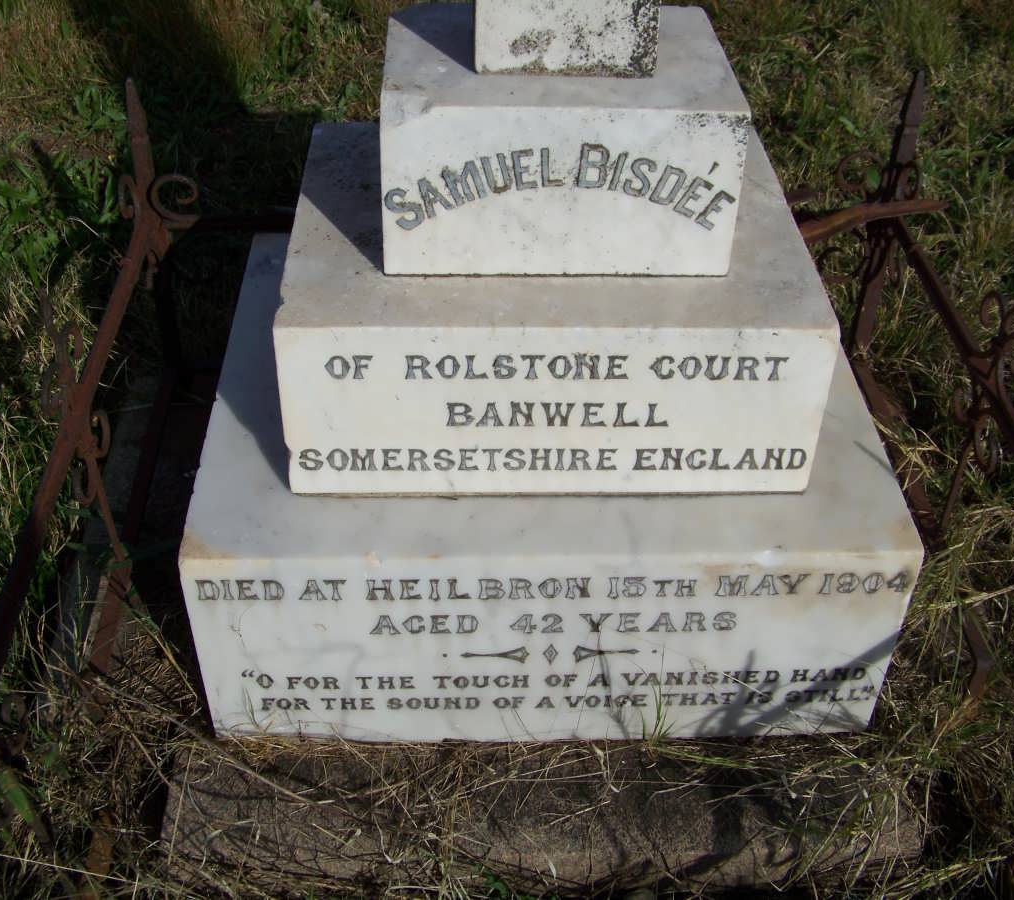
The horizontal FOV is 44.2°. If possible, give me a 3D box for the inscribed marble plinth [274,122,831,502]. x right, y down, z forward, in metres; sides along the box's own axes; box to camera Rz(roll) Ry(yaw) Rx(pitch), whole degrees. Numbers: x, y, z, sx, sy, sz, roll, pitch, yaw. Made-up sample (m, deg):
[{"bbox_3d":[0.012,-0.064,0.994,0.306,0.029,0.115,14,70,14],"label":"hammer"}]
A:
[{"bbox_3d":[0.039,-0.178,1.423,0.541,0.207,0.447,0,40,-3],"label":"inscribed marble plinth"}]

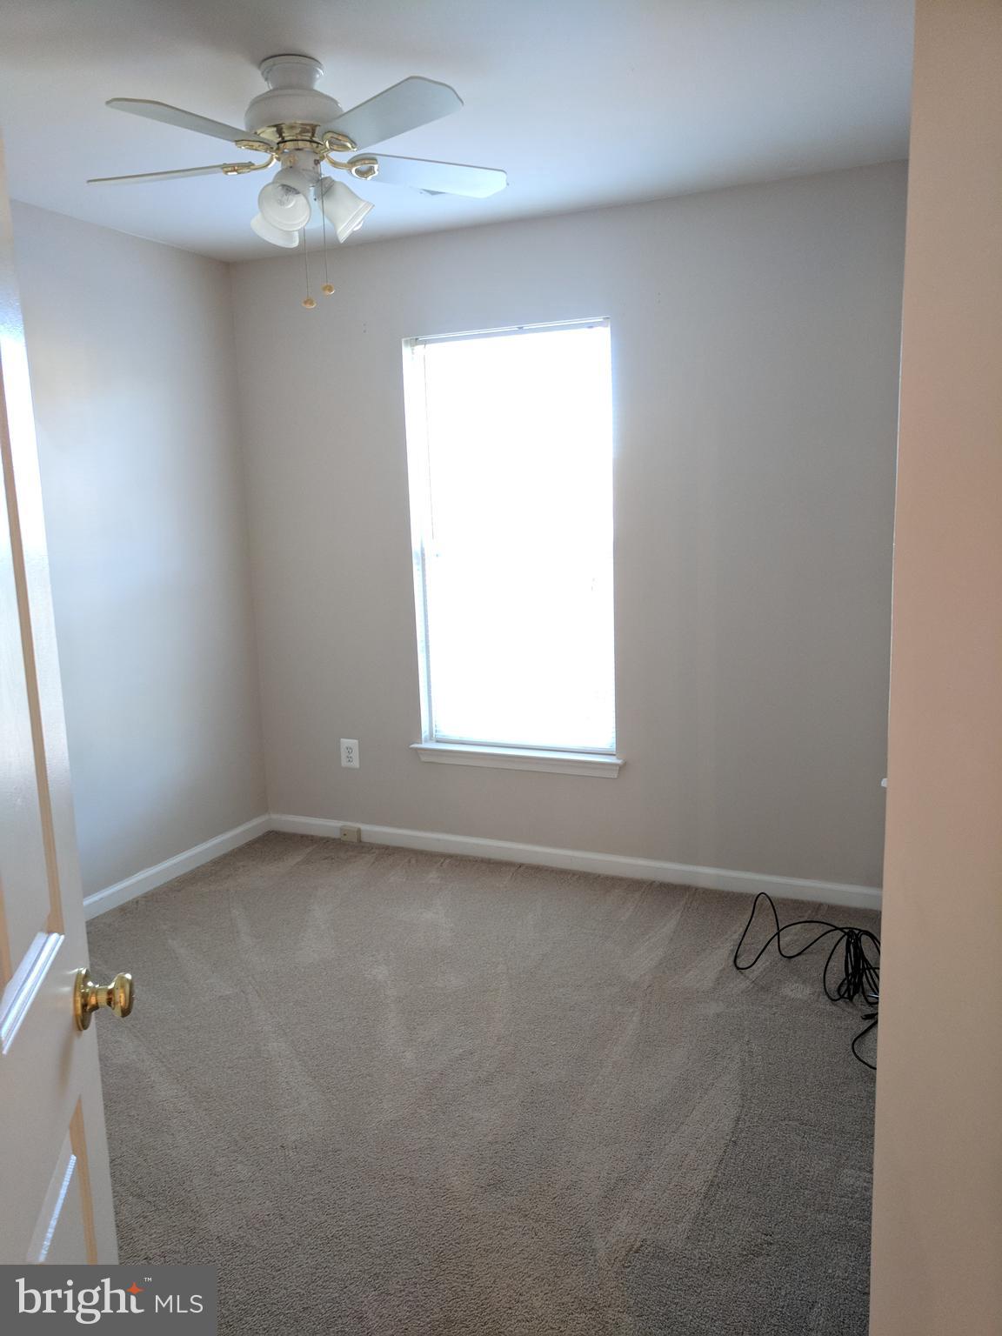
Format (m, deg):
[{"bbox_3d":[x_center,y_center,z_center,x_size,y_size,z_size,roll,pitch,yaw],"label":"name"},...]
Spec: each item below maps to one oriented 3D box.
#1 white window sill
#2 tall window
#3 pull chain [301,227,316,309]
[{"bbox_3d":[0.064,0.366,3.999,0.912,0.080,0.110,3,11,24],"label":"white window sill"},{"bbox_3d":[0.049,-0.469,3.884,0.838,1.605,0.100,3,11,24],"label":"tall window"},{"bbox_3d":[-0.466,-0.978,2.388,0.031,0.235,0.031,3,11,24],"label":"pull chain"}]

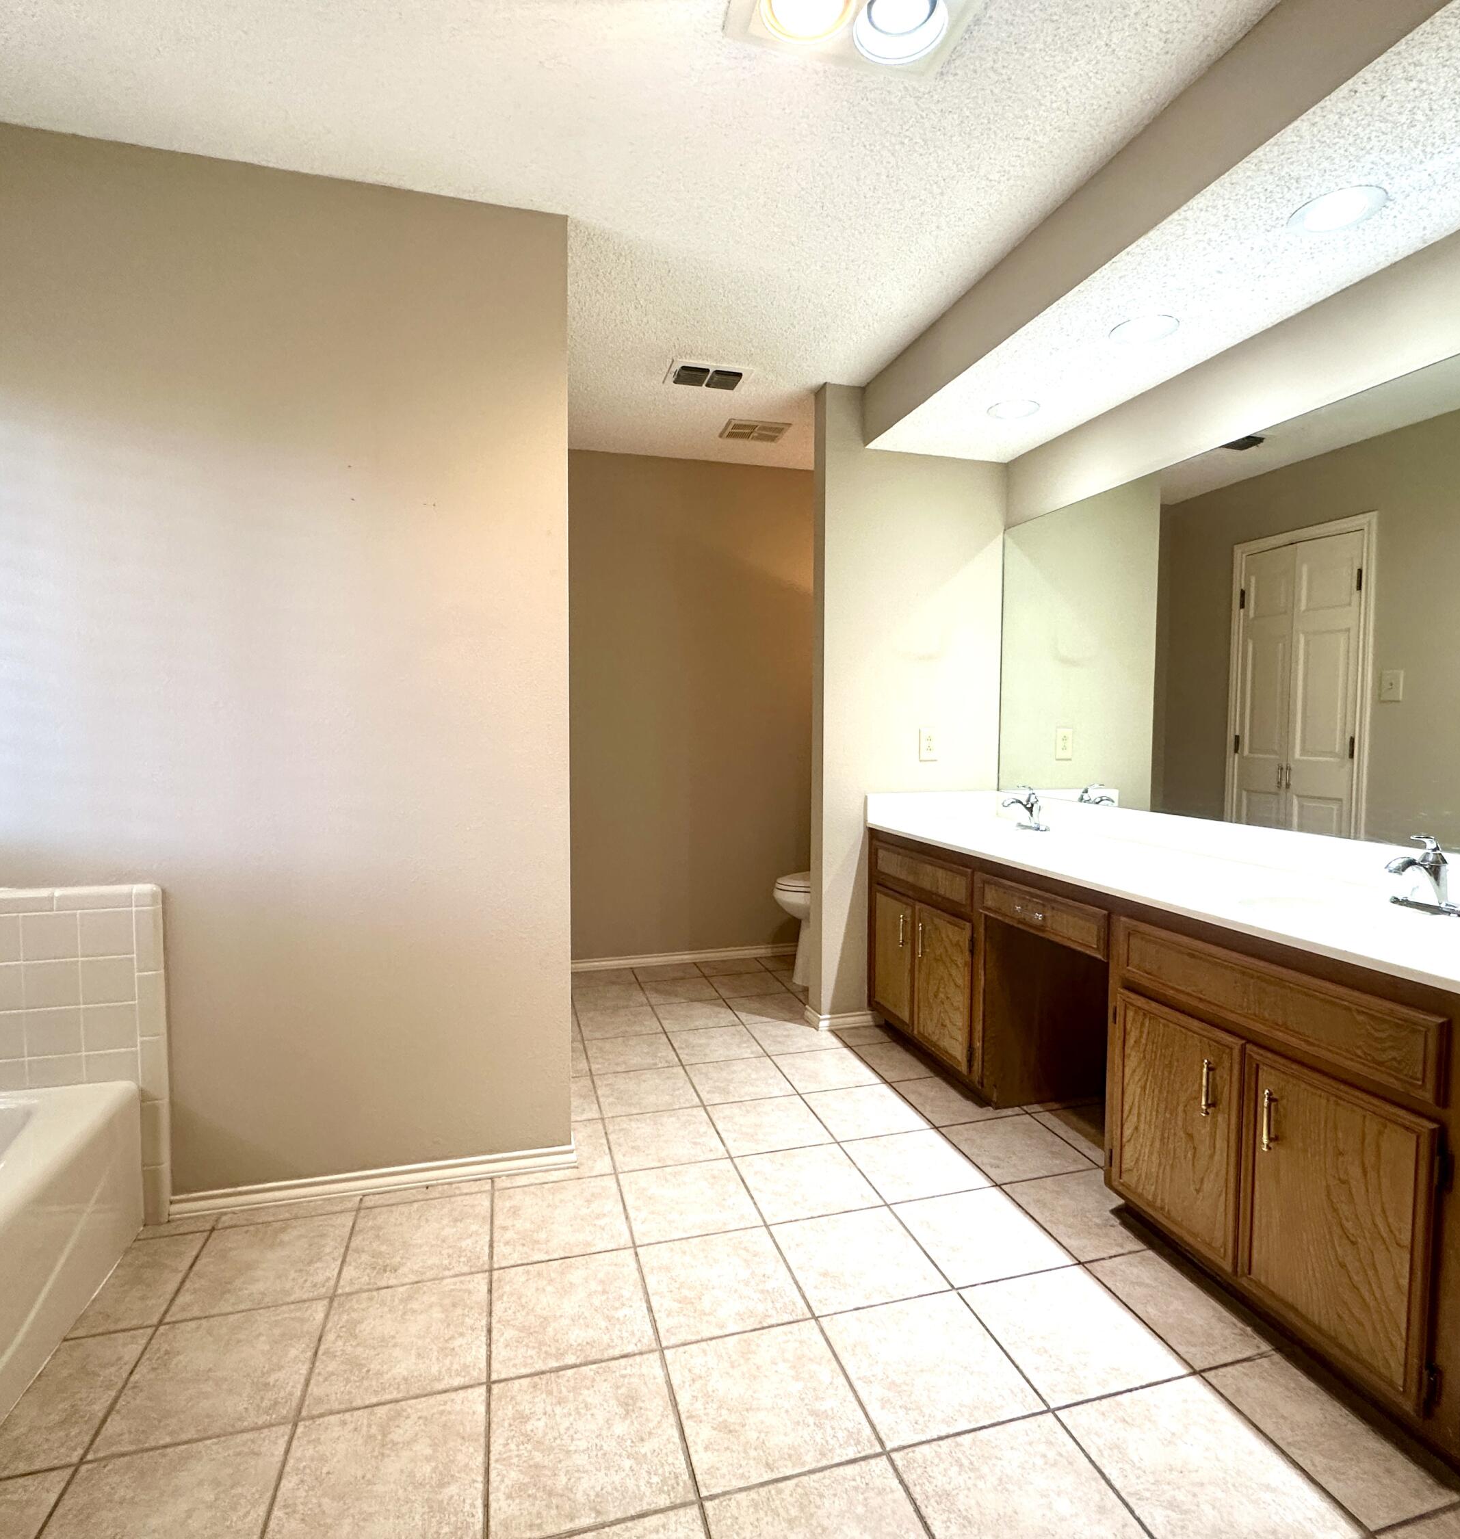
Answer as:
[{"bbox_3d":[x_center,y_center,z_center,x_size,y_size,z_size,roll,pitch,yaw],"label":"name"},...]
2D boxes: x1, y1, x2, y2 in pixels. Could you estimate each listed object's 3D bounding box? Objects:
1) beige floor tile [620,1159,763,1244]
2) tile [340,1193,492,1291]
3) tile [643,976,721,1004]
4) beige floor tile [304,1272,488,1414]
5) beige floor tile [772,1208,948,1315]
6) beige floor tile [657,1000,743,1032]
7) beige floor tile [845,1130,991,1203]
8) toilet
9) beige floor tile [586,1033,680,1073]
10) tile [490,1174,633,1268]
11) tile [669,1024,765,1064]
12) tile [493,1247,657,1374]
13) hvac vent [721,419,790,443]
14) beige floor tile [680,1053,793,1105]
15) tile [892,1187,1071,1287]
[{"bbox_3d":[-0.104,1.082,2.082,0.306,0.010,0.306,-1,4,-15],"label":"beige floor tile"},{"bbox_3d":[-0.711,1.089,1.915,0.306,0.010,0.306,-1,4,-15],"label":"tile"},{"bbox_3d":[-0.218,0.986,3.681,0.306,0.010,0.306,-1,4,-15],"label":"tile"},{"bbox_3d":[-0.624,1.097,1.598,0.305,0.010,0.305,-1,3,-15],"label":"beige floor tile"},{"bbox_3d":[0.284,1.098,1.863,0.306,0.010,0.306,-1,4,-15],"label":"beige floor tile"},{"bbox_3d":[-0.137,0.999,3.356,0.304,0.010,0.307,-1,3,-15],"label":"beige floor tile"},{"bbox_3d":[0.496,1.063,2.232,0.305,0.010,0.305,-1,3,-15],"label":"beige floor tile"},{"bbox_3d":[0.554,0.589,3.844,0.740,0.770,0.430,-1,4,-15],"label":"toilet"},{"bbox_3d":[-0.354,1.020,2.971,0.304,0.010,0.307,-1,3,-15],"label":"beige floor tile"},{"bbox_3d":[-0.406,1.075,1.984,0.305,0.010,0.305,-1,3,-15],"label":"tile"},{"bbox_3d":[-0.053,1.016,3.054,0.304,0.010,0.307,-1,3,-15],"label":"tile"},{"bbox_3d":[-0.324,1.105,1.695,0.306,0.010,0.306,-1,4,-15],"label":"tile"},{"bbox_3d":[0.104,-1.442,3.565,0.259,0.020,0.238,-1,3,-15],"label":"hvac vent"},{"bbox_3d":[0.030,1.033,2.751,0.304,0.010,0.307,-1,3,-15],"label":"beige floor tile"},{"bbox_3d":[0.580,1.081,1.929,0.305,0.010,0.305,-1,3,-15],"label":"tile"}]

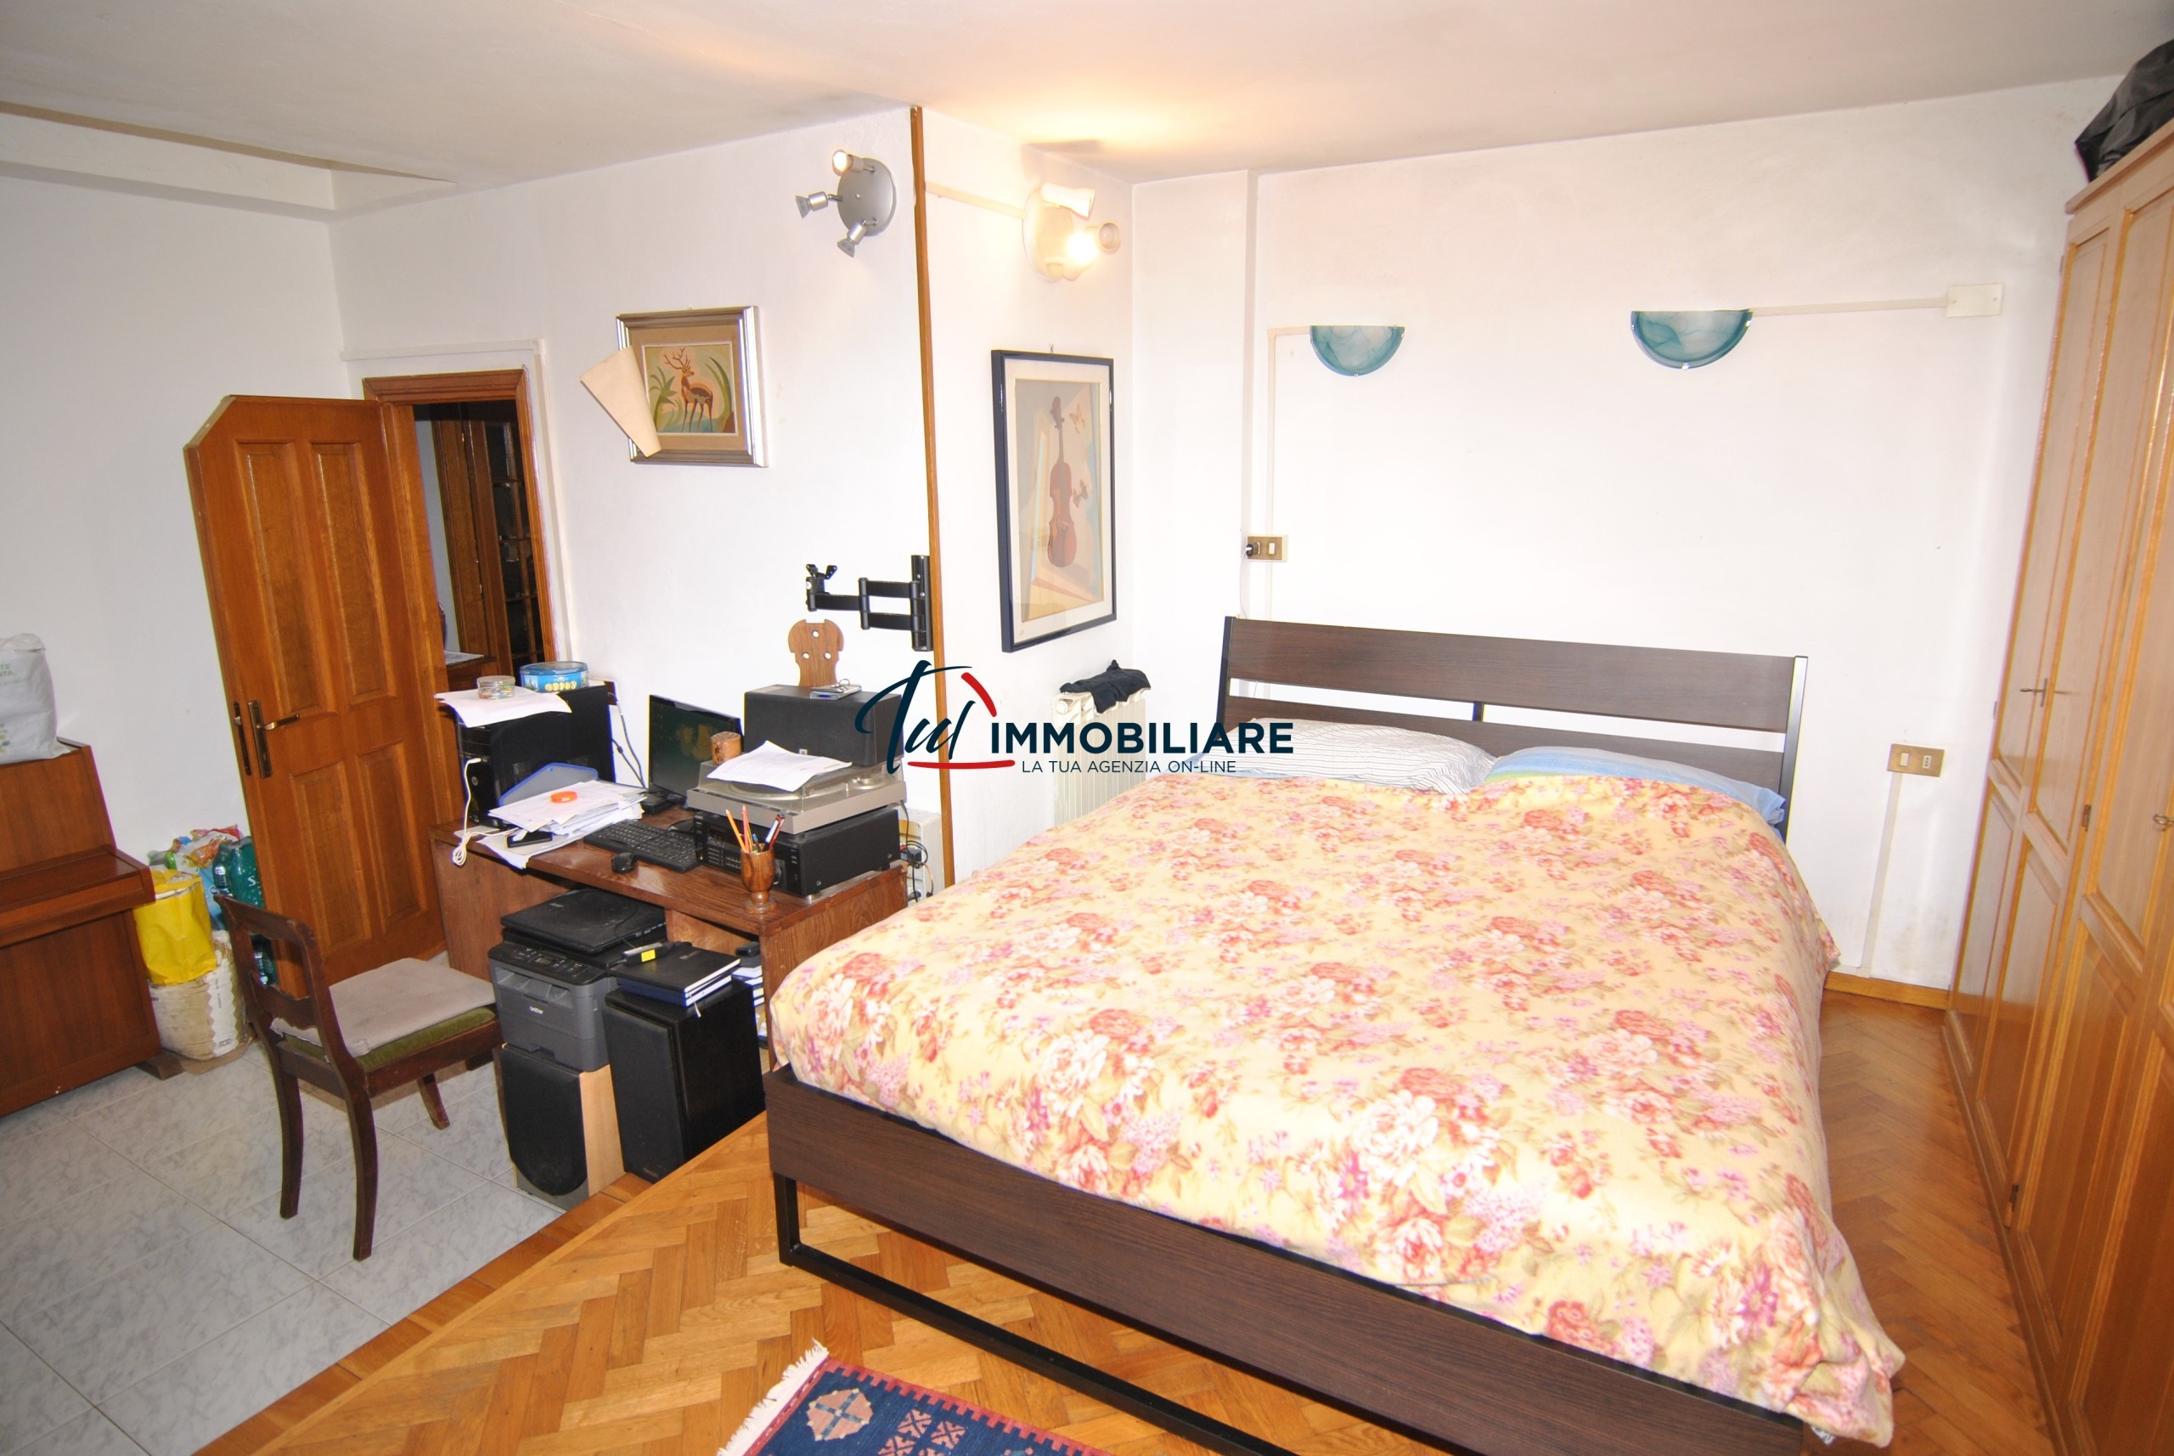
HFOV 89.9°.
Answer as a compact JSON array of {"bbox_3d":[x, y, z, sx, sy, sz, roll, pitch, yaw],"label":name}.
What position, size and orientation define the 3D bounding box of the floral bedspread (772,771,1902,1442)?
[{"bbox_3d":[0.601,0.521,2.437,1.810,0.350,1.920,8,17,30],"label":"floral bedspread"}]

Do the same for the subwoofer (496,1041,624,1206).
[{"bbox_3d":[-1.260,0.985,2.868,0.335,0.440,0.340,8,17,30],"label":"subwoofer"}]

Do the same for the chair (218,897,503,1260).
[{"bbox_3d":[-1.782,0.785,2.780,0.460,0.880,0.500,8,17,30],"label":"chair"}]

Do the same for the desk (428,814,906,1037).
[{"bbox_3d":[-1.285,0.705,3.374,1.430,0.730,0.520,7,16,27],"label":"desk"}]

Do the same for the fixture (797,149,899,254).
[{"bbox_3d":[-0.631,-1.380,2.844,0.215,0.235,0.140,8,17,30],"label":"fixture"}]

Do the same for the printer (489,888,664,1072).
[{"bbox_3d":[-1.210,0.630,2.780,0.390,0.285,0.390,8,17,30],"label":"printer"}]

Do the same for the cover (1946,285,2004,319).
[{"bbox_3d":[2.230,-1.073,2.727,0.112,0.075,0.018,8,17,30],"label":"cover"}]

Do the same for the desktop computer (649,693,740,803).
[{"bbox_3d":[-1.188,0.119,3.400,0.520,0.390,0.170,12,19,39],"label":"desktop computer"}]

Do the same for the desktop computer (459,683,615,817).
[{"bbox_3d":[-1.826,0.074,3.634,0.185,0.385,0.460,6,16,24],"label":"desktop computer"}]

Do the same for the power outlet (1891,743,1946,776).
[{"bbox_3d":[2.294,0.094,3.002,0.120,0.079,0.012,8,17,30],"label":"power outlet"}]

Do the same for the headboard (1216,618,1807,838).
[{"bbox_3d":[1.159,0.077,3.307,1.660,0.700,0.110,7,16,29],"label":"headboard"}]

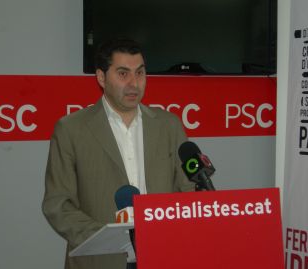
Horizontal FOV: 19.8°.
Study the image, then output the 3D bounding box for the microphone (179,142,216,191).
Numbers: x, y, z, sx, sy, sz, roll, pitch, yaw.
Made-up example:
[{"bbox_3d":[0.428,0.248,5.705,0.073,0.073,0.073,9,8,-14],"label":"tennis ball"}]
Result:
[{"bbox_3d":[0.134,0.107,2.460,0.062,0.215,0.062,-40,-36,15],"label":"microphone"}]

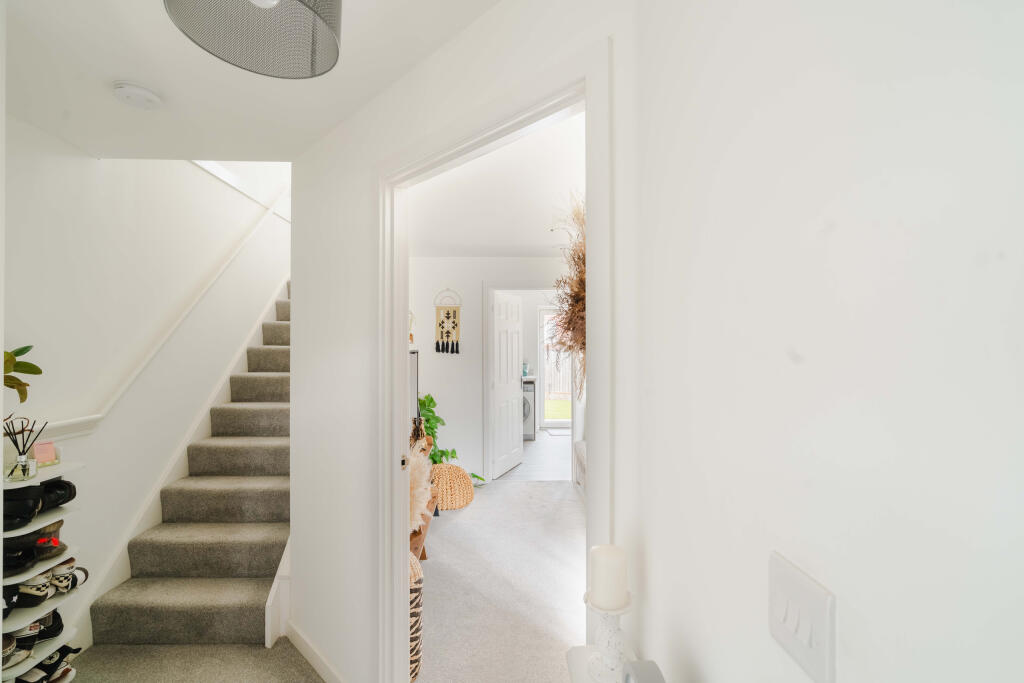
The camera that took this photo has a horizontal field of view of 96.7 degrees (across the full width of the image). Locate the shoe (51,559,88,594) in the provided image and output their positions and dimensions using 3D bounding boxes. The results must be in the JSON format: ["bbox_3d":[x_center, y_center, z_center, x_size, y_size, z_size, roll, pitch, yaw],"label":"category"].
[{"bbox_3d":[-1.910,0.990,1.908,0.250,0.100,0.095,0,0,0],"label":"shoe"}]

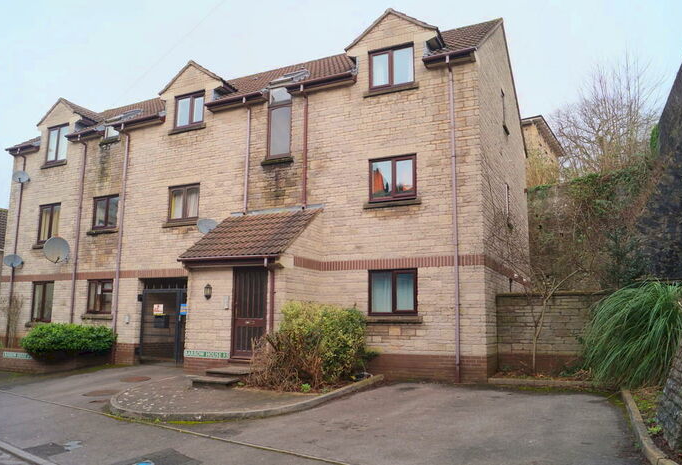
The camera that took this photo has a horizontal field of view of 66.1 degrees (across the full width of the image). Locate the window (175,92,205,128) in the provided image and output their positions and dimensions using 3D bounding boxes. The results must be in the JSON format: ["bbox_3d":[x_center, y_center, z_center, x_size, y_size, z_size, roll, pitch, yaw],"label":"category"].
[{"bbox_3d":[-4.432,-3.588,15.531,1.156,0.988,0.120,-4,-9,26],"label":"window"}]

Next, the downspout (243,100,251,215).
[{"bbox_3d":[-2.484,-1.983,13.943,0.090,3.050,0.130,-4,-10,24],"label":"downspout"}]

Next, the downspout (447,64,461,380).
[{"bbox_3d":[2.413,-0.401,11.336,0.090,7.127,0.270,-4,-9,26],"label":"downspout"}]

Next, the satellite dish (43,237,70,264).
[{"bbox_3d":[-8.760,0.555,16.163,0.760,0.850,0.500,8,-12,-38],"label":"satellite dish"}]

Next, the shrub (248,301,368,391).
[{"bbox_3d":[-0.481,2.123,10.154,2.000,1.620,1.900,-4,-10,26],"label":"shrub"}]

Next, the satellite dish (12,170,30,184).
[{"bbox_3d":[-10.800,-1.855,17.687,0.520,0.420,0.400,6,-11,-29],"label":"satellite dish"}]

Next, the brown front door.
[{"bbox_3d":[-2.053,1.780,11.770,0.950,2.084,0.100,-4,-9,28],"label":"brown front door"}]

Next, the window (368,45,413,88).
[{"bbox_3d":[1.233,-3.984,12.682,1.160,1.030,0.120,-4,-10,24],"label":"window"}]

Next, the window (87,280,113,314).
[{"bbox_3d":[-7.232,1.939,15.831,1.151,1.027,0.100,-4,-10,26],"label":"window"}]

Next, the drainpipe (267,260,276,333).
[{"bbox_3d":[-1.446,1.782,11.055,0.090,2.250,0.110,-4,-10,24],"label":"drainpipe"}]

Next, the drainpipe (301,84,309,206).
[{"bbox_3d":[-0.897,-2.140,13.227,0.090,3.200,0.130,-4,-10,24],"label":"drainpipe"}]

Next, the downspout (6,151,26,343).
[{"bbox_3d":[-11.394,0.508,18.154,0.090,7.051,0.270,-4,-9,26],"label":"downspout"}]

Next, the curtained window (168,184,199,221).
[{"bbox_3d":[-4.424,-0.830,14.900,1.184,1.030,0.100,-4,-10,26],"label":"curtained window"}]

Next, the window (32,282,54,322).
[{"bbox_3d":[-9.784,2.291,17.339,1.038,1.334,0.120,-4,-9,26],"label":"window"}]

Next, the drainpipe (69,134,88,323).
[{"bbox_3d":[-8.523,0.309,16.738,0.090,7.051,0.270,-4,-9,26],"label":"drainpipe"}]

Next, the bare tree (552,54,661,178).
[{"bbox_3d":[12.610,-5.244,25.000,5.000,6.300,4.700,-4,-10,26],"label":"bare tree"}]

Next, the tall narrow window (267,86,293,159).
[{"bbox_3d":[-1.617,-2.903,13.841,0.720,2.020,0.120,-4,-10,24],"label":"tall narrow window"}]

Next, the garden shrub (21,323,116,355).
[{"bbox_3d":[-7.684,2.959,14.751,1.450,0.870,1.950,-4,-9,26],"label":"garden shrub"}]

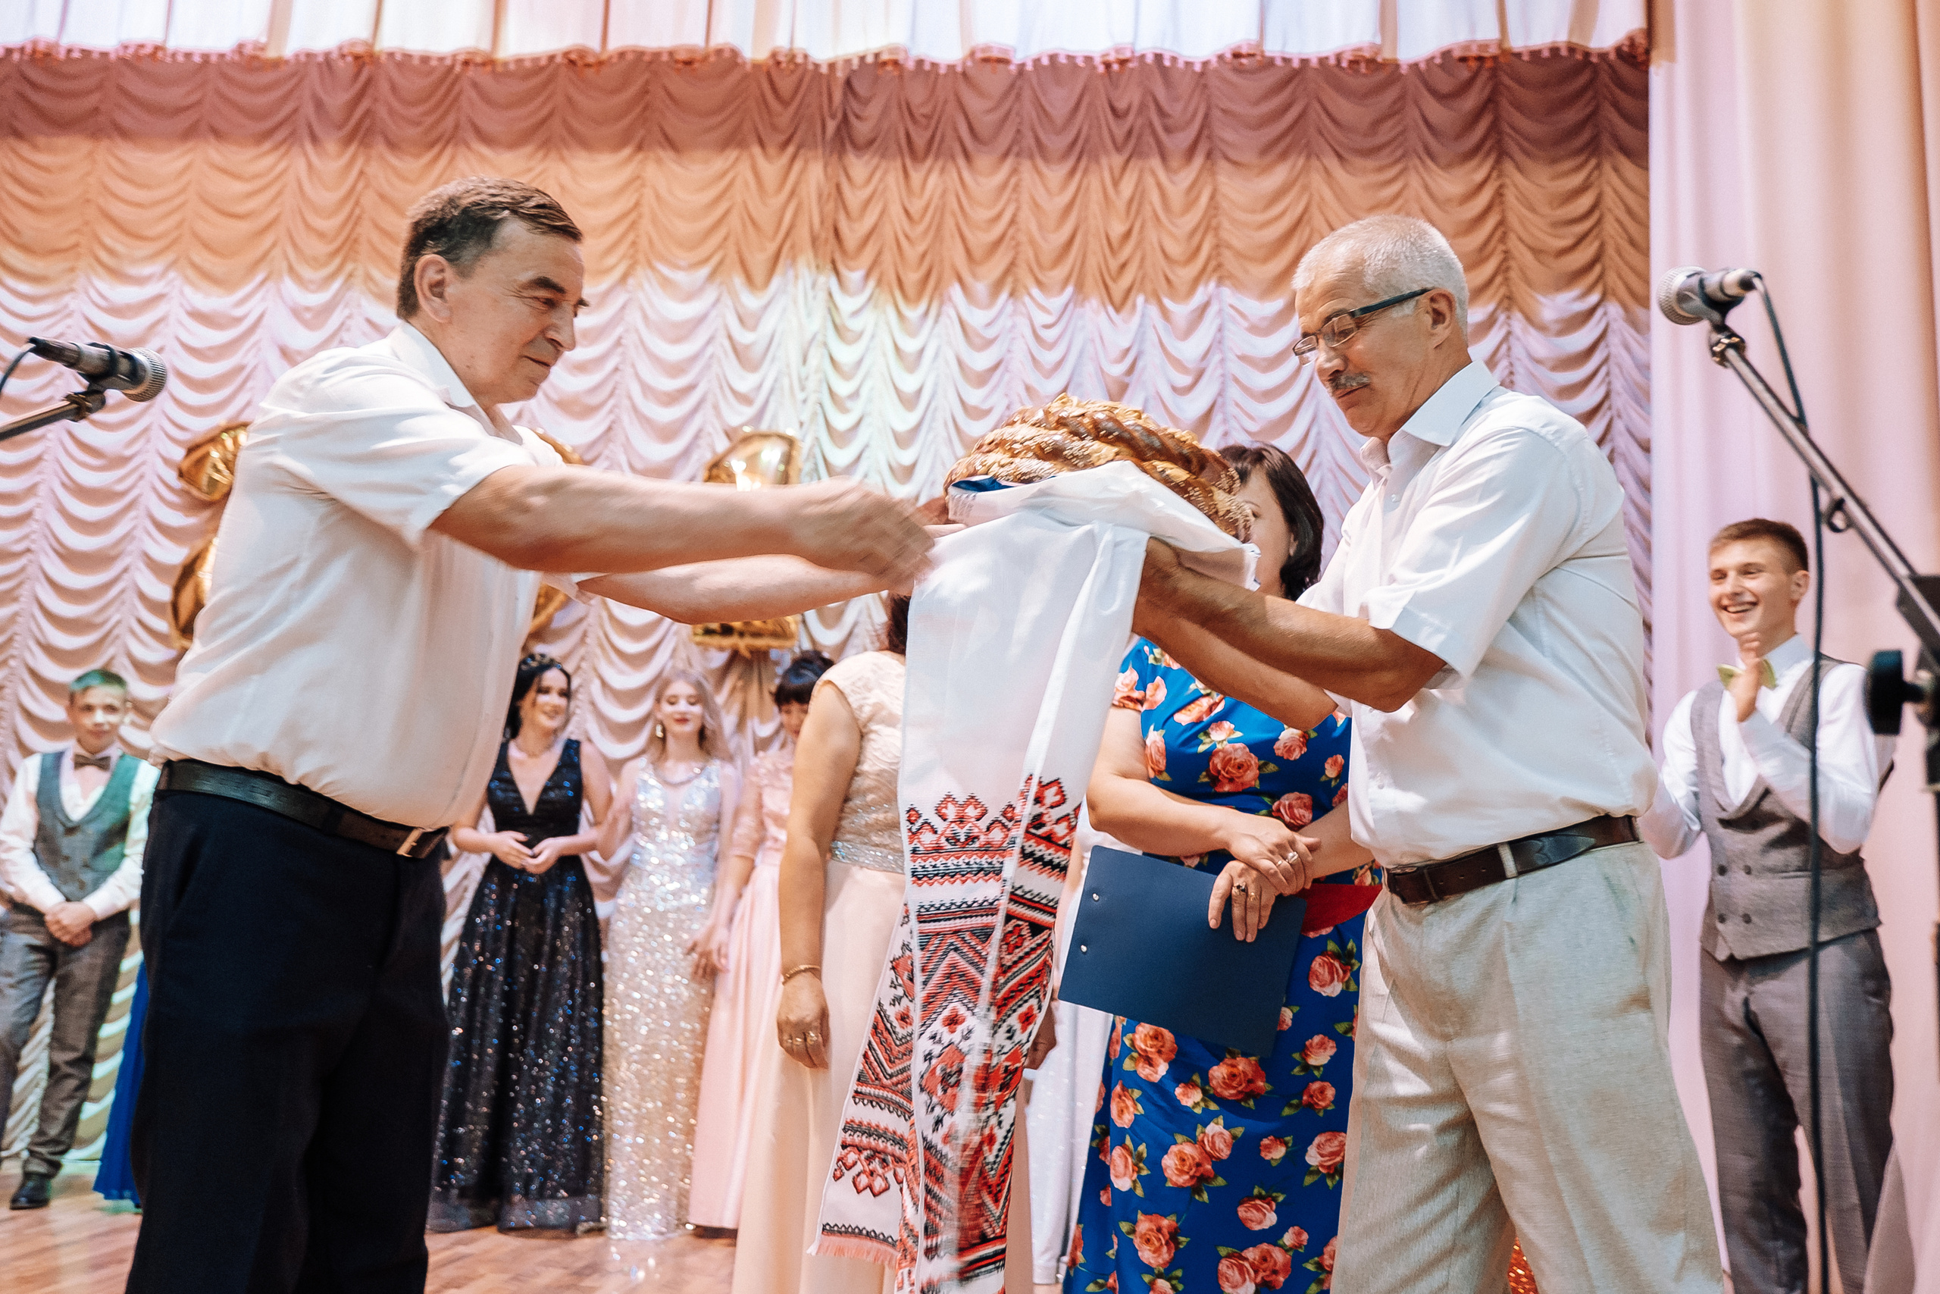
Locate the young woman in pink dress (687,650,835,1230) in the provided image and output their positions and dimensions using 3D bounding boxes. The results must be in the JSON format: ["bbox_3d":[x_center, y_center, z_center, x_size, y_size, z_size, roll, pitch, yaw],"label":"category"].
[{"bbox_3d":[-0.607,0.867,5.327,0.480,1.740,0.420,3,-11,-11],"label":"young woman in pink dress"}]

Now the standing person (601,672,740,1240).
[{"bbox_3d":[-0.918,0.926,5.388,0.440,1.720,0.360,2,-11,-7],"label":"standing person"}]

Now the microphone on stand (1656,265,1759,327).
[{"bbox_3d":[0.634,-0.304,1.472,0.052,0.055,0.170,0,7,3],"label":"microphone on stand"}]

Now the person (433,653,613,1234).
[{"bbox_3d":[-1.363,0.882,5.387,0.560,1.750,0.460,3,-11,-11],"label":"person"}]

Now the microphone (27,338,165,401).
[{"bbox_3d":[-0.770,-0.250,1.524,0.052,0.055,0.185,0,1,4],"label":"microphone"}]

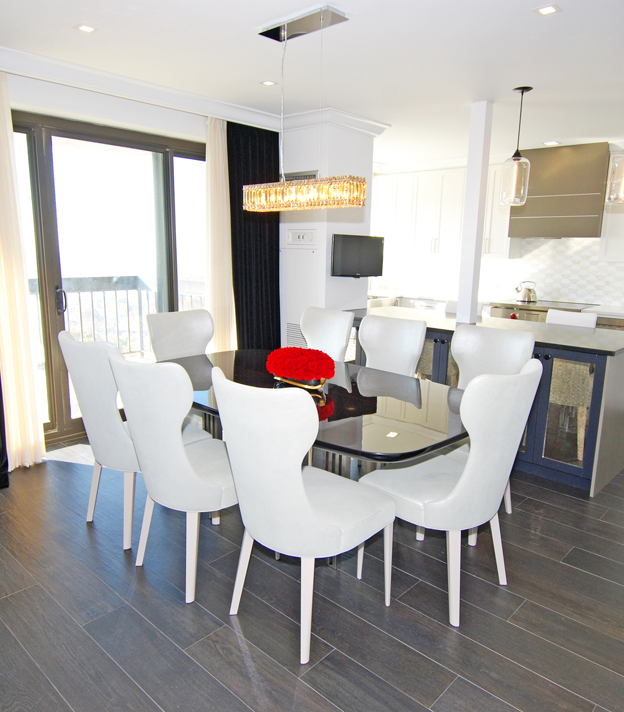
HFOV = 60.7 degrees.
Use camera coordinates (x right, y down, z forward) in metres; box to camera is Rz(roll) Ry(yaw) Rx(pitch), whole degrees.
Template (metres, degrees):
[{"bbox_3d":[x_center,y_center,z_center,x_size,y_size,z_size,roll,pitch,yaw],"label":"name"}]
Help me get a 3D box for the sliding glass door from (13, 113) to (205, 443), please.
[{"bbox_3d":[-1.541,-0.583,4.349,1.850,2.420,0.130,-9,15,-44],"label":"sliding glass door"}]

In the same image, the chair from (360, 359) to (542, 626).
[{"bbox_3d":[0.594,0.519,2.347,0.515,1.045,0.630,-9,14,-43],"label":"chair"}]

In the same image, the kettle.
[{"bbox_3d":[2.434,-0.727,6.018,0.245,0.232,0.205,7,13,29],"label":"kettle"}]

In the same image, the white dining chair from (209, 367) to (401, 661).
[{"bbox_3d":[-0.011,0.548,2.135,0.515,1.045,0.630,10,14,41],"label":"white dining chair"}]

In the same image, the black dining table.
[{"bbox_3d":[-0.083,0.532,3.003,2.100,0.755,1.160,11,15,41],"label":"black dining table"}]

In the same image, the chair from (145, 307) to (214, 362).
[{"bbox_3d":[-0.781,0.244,3.702,0.630,1.045,0.515,10,14,41],"label":"chair"}]

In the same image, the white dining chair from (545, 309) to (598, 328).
[{"bbox_3d":[2.069,0.145,4.466,0.430,1.000,0.500,11,15,41],"label":"white dining chair"}]

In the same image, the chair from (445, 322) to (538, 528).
[{"bbox_3d":[0.883,0.394,3.053,0.515,1.045,0.630,11,14,42],"label":"chair"}]

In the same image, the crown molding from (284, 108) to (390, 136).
[{"bbox_3d":[0.233,-2.070,4.887,0.860,0.140,0.550,-9,15,-44],"label":"crown molding"}]

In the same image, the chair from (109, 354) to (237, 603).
[{"bbox_3d":[-0.503,0.486,2.482,0.540,1.040,0.580,11,15,41],"label":"chair"}]

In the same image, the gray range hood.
[{"bbox_3d":[2.660,-1.704,5.641,0.915,0.887,0.420,11,15,41],"label":"gray range hood"}]

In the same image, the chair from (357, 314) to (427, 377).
[{"bbox_3d":[0.336,0.295,3.531,0.515,1.045,0.630,9,13,38],"label":"chair"}]

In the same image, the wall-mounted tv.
[{"bbox_3d":[0.423,-0.907,4.836,0.590,0.360,0.060,-6,13,-33],"label":"wall-mounted tv"}]

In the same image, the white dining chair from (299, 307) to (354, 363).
[{"bbox_3d":[-0.069,0.233,3.759,0.540,1.040,0.580,11,15,41],"label":"white dining chair"}]

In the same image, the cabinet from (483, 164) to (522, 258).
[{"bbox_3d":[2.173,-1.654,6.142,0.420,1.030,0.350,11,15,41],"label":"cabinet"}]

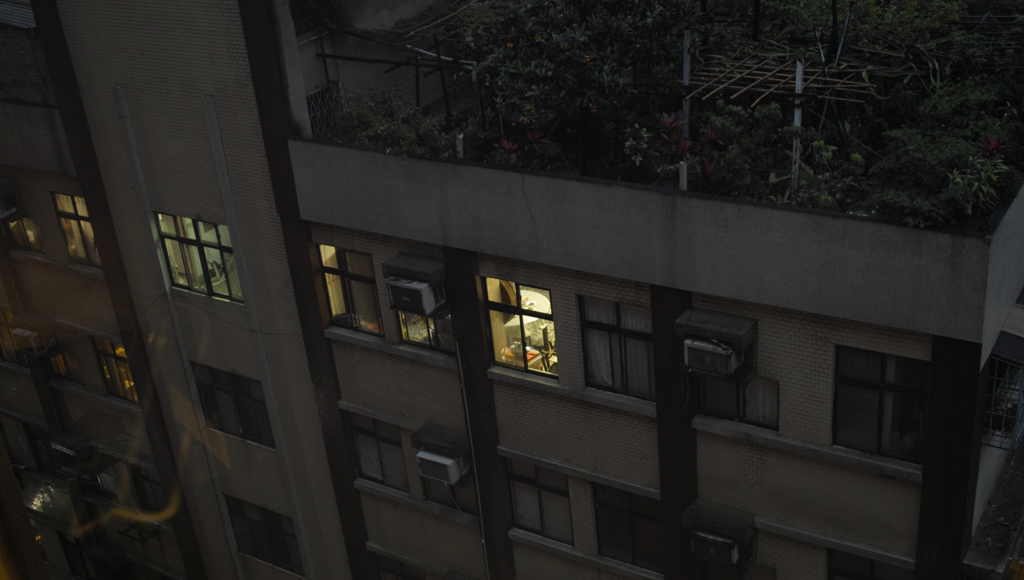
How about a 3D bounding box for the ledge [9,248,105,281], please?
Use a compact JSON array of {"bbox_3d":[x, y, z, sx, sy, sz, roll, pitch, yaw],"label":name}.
[{"bbox_3d":[-9.263,-0.553,23.845,2.993,0.154,0.200,11,31,31],"label":"ledge"}]

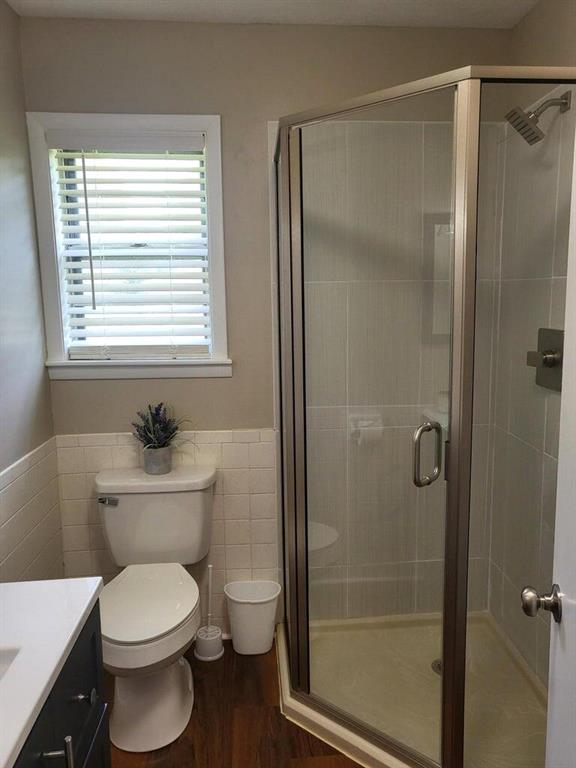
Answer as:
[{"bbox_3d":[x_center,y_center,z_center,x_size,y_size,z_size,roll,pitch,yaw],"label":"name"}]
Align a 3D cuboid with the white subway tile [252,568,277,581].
[{"bbox_3d":[-0.095,0.826,2.434,0.108,0.107,0.009,-1,9,-4],"label":"white subway tile"}]

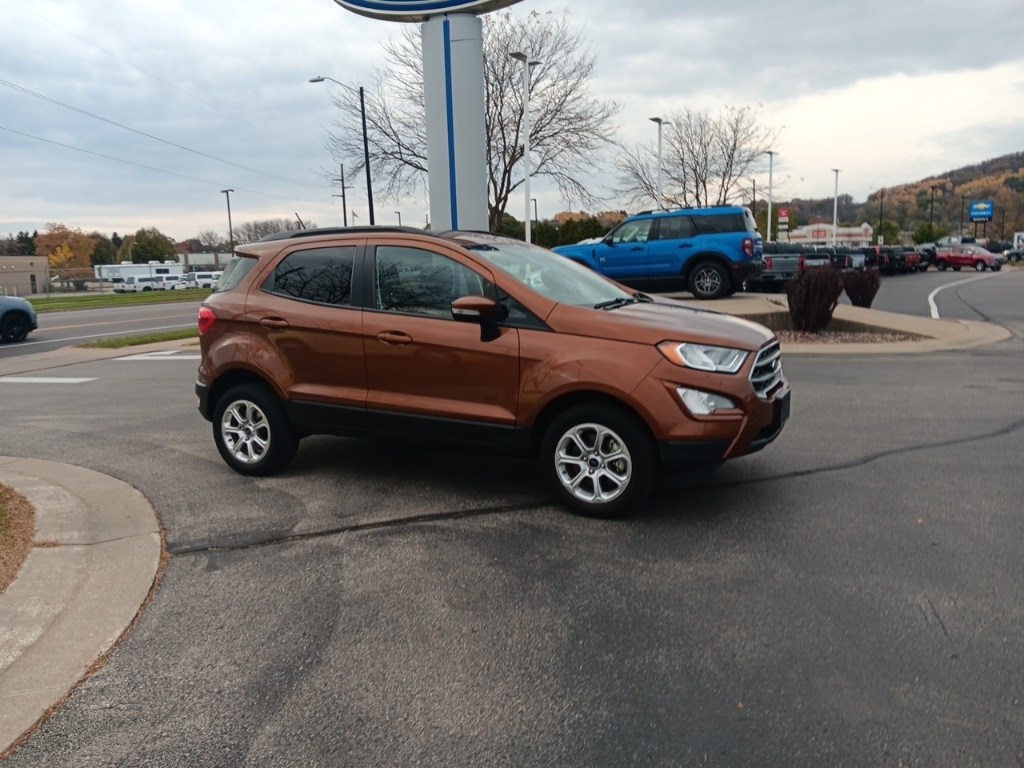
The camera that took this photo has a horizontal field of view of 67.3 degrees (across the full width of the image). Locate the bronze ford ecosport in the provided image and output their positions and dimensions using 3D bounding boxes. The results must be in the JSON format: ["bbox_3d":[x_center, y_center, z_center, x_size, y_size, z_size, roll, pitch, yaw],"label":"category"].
[{"bbox_3d":[-0.285,-0.256,5.345,4.100,1.650,1.850,3,11,26],"label":"bronze ford ecosport"}]

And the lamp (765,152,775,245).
[{"bbox_3d":[16.165,-10.638,48.126,0.450,7.490,1.400,5,12,37],"label":"lamp"}]

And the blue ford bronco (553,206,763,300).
[{"bbox_3d":[2.760,-2.630,15.600,4.390,1.780,1.930,2,10,22],"label":"blue ford bronco"}]

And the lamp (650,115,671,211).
[{"bbox_3d":[6.703,-8.093,34.625,0.450,7.490,1.500,5,12,37],"label":"lamp"}]

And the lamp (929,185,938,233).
[{"bbox_3d":[48.325,-18.545,88.697,0.500,8.340,1.200,5,12,37],"label":"lamp"}]

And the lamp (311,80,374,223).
[{"bbox_3d":[-7.266,-8.438,34.012,2.400,9.600,0.350,0,10,12],"label":"lamp"}]

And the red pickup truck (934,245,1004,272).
[{"bbox_3d":[33.291,-9.183,56.200,1.900,1.810,5.350,-5,10,-20],"label":"red pickup truck"}]

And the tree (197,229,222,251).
[{"bbox_3d":[-68.837,-29.260,175.999,5.600,11.970,5.600,-2,10,0],"label":"tree"}]

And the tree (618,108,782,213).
[{"bbox_3d":[9.766,-9.908,40.767,8.400,9.180,8.000,-2,10,0],"label":"tree"}]

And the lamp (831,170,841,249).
[{"bbox_3d":[25.918,-13.258,61.636,0.450,7.620,1.400,5,12,37],"label":"lamp"}]

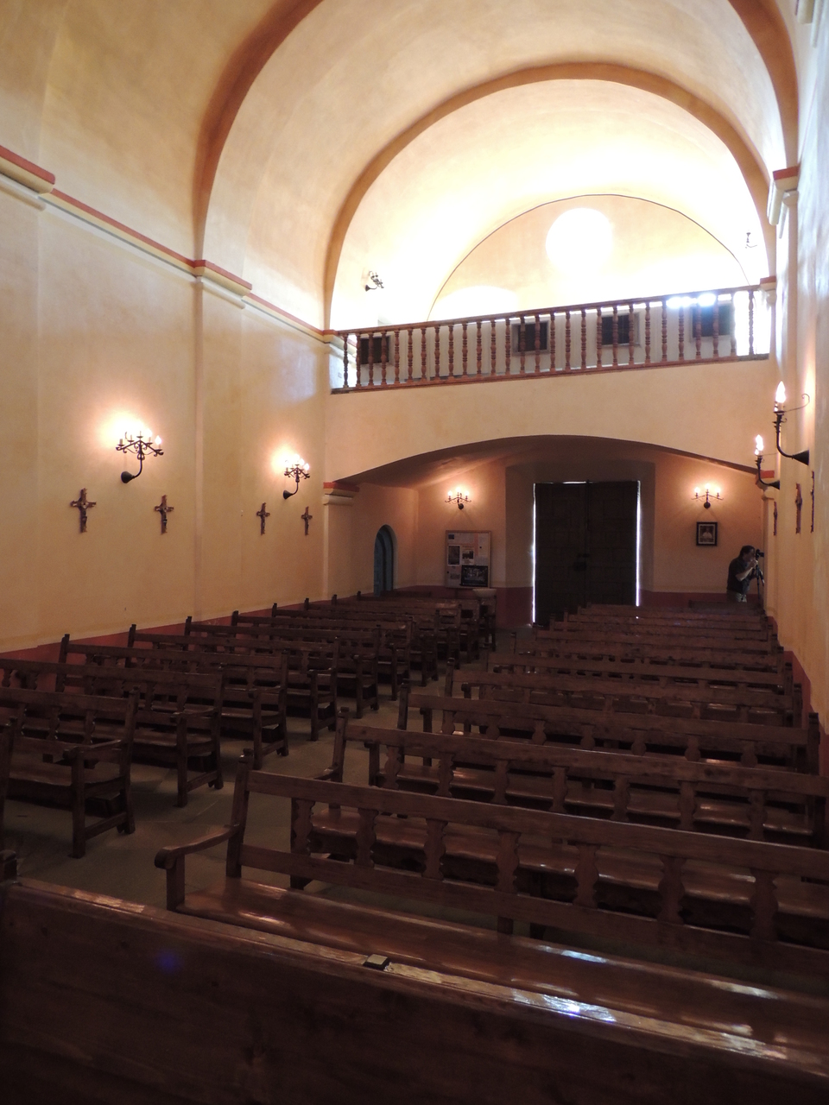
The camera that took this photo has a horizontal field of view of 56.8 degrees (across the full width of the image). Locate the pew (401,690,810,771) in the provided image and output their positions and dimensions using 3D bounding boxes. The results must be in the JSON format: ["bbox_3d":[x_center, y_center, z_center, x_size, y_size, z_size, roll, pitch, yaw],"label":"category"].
[{"bbox_3d":[0.954,1.311,4.352,2.470,0.906,0.601,1,1,22],"label":"pew"}]

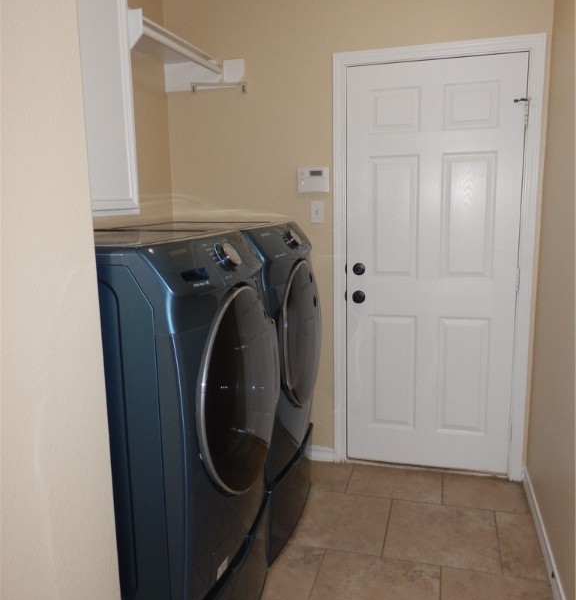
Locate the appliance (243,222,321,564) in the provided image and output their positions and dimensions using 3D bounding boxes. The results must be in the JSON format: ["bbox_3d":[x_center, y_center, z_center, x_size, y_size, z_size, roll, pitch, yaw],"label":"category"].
[{"bbox_3d":[-0.271,0.336,2.463,0.820,1.322,0.688,2,10,15],"label":"appliance"}]

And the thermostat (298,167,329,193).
[{"bbox_3d":[0.129,-0.612,2.824,0.160,0.131,0.030,2,10,15],"label":"thermostat"}]

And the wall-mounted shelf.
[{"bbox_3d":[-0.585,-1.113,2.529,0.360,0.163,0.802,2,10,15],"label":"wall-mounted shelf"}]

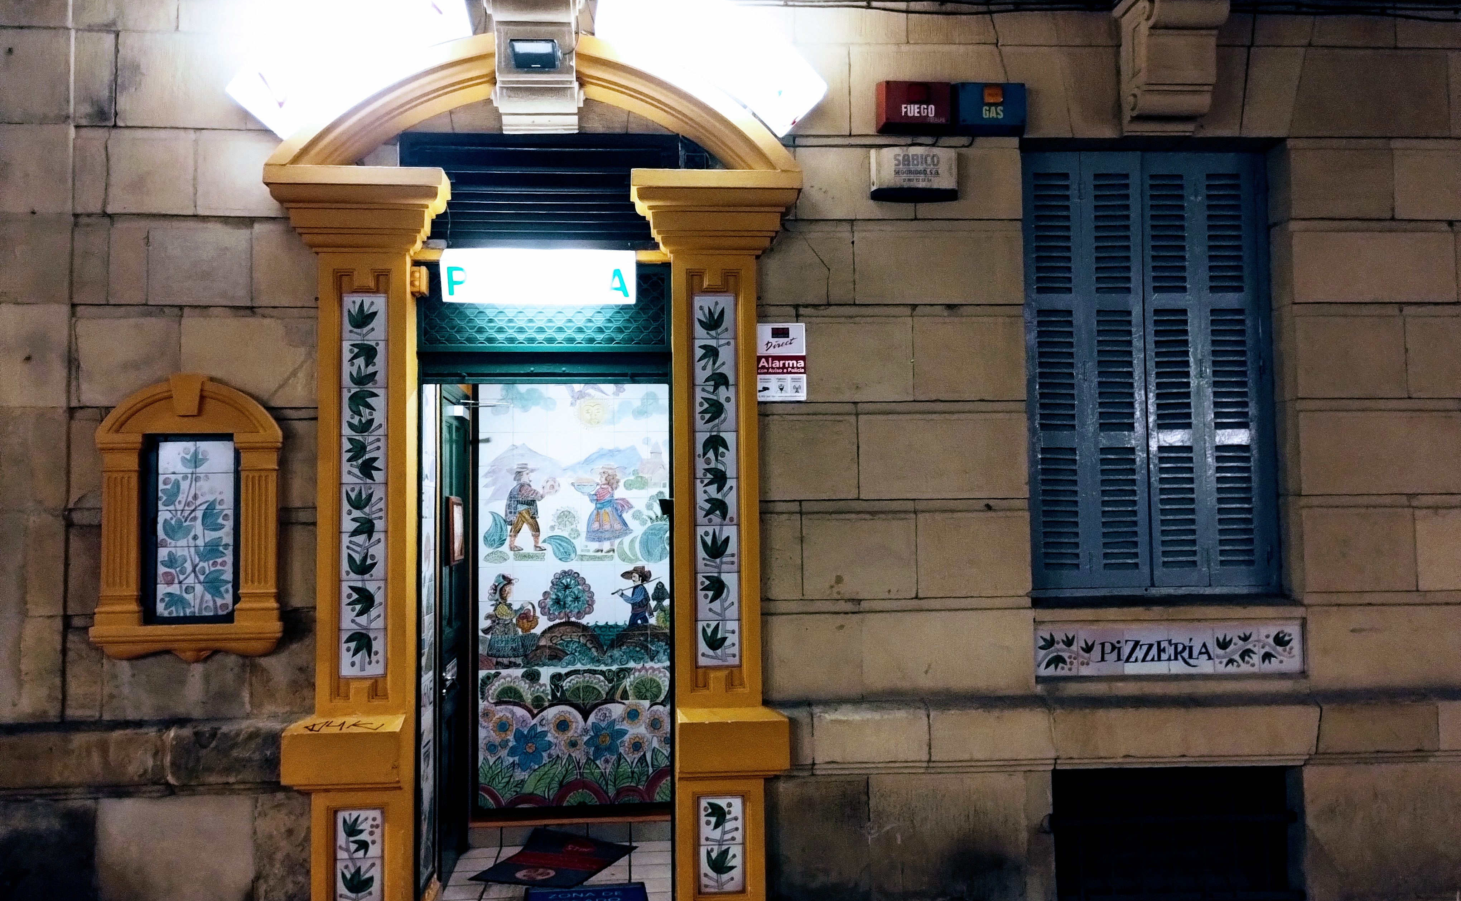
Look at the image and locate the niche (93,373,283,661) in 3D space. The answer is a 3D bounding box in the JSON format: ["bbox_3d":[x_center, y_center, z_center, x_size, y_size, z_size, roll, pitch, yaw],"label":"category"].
[{"bbox_3d":[-2.193,0.266,4.830,0.752,1.159,0.105,0,-3,-4],"label":"niche"}]

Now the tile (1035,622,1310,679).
[{"bbox_3d":[1.897,0.856,5.106,1.184,0.229,0.030,0,-3,-4],"label":"tile"}]

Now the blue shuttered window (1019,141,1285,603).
[{"bbox_3d":[1.874,-0.355,5.348,1.182,2.023,0.100,0,-3,-4],"label":"blue shuttered window"}]

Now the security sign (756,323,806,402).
[{"bbox_3d":[0.213,-0.376,5.037,0.222,0.335,0.020,0,-3,-4],"label":"security sign"}]

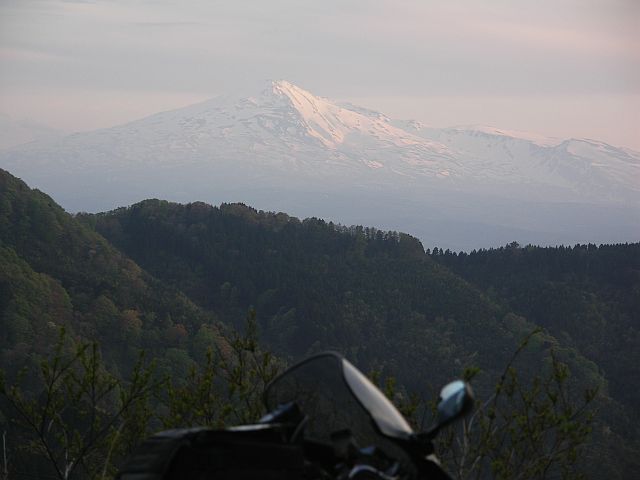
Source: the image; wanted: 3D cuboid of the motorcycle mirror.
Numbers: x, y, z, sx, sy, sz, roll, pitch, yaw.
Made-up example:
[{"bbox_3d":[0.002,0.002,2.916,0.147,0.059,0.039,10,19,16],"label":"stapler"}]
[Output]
[{"bbox_3d":[0.409,0.543,8.600,0.170,0.185,0.100,0,0,37],"label":"motorcycle mirror"}]

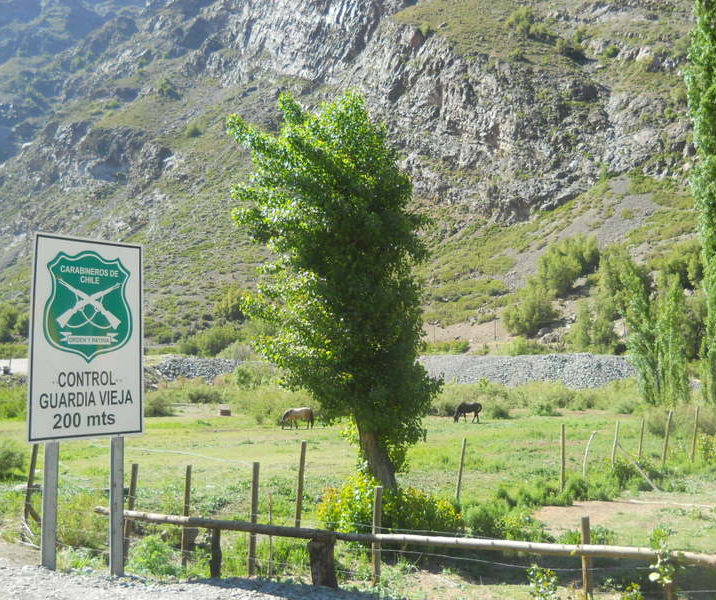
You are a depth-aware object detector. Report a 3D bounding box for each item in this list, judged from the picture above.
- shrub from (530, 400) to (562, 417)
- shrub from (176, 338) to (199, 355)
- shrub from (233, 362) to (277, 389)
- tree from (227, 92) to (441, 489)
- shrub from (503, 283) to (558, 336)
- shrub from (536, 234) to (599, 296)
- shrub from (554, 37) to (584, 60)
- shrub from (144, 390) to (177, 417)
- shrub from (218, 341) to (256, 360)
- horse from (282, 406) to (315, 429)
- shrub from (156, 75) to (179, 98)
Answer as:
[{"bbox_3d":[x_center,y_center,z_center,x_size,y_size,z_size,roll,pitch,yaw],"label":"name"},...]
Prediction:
[{"bbox_3d":[15.130,8.755,69.000,2.348,1.265,1.996,0,-4,0],"label":"shrub"},{"bbox_3d":[-26.918,7.420,135.000,3.473,2.684,3.300,0,-3,0],"label":"shrub"},{"bbox_3d":[-11.082,8.231,92.000,4.626,3.228,4.164,0,-3,0],"label":"shrub"},{"bbox_3d":[-0.450,-0.064,15.700,3.811,7.491,3.621,0,-3,0],"label":"tree"},{"bbox_3d":[27.234,1.579,135.000,8.841,8.683,8.399,0,-3,0],"label":"shrub"},{"bbox_3d":[40.425,-6.657,165.000,11.605,11.724,9.284,0,-4,0],"label":"shrub"},{"bbox_3d":[65.545,-77.941,265.000,9.018,7.289,7.215,0,-4,0],"label":"shrub"},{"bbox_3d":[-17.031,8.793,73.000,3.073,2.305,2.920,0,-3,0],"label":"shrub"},{"bbox_3d":[-16.556,6.910,117.000,5.610,3.010,4.768,0,-3,0],"label":"shrub"},{"bbox_3d":[-4.068,7.901,57.500,2.270,1.470,0.550,0,-4,0],"label":"horse"},{"bbox_3d":[-82.429,-91.948,370.000,9.234,9.329,7.849,0,-4,0],"label":"shrub"}]

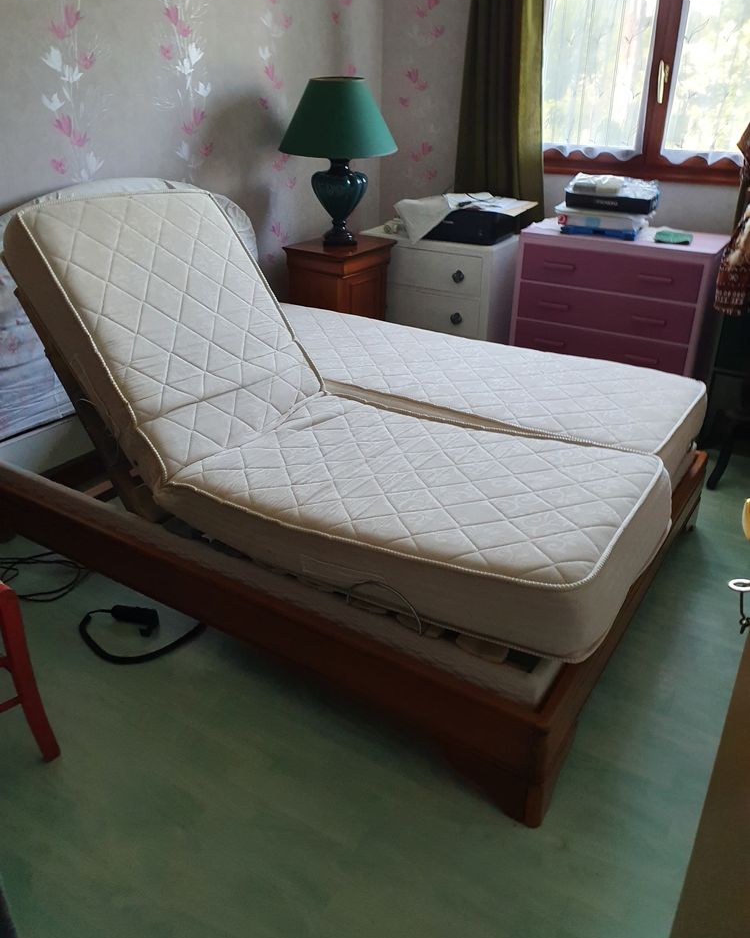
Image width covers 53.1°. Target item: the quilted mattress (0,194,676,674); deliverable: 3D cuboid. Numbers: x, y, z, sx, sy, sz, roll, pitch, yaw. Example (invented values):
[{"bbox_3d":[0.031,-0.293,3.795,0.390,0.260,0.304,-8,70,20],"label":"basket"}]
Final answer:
[{"bbox_3d":[-0.091,-0.245,2.110,1.782,0.868,0.705,17,33,30],"label":"quilted mattress"}]

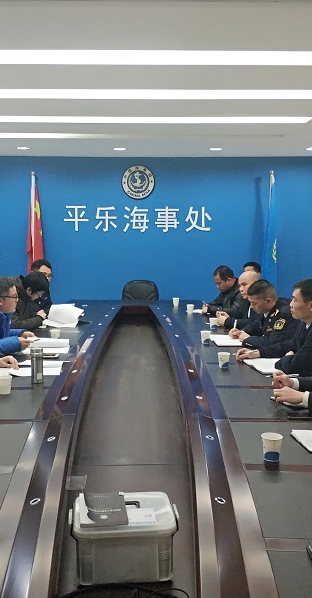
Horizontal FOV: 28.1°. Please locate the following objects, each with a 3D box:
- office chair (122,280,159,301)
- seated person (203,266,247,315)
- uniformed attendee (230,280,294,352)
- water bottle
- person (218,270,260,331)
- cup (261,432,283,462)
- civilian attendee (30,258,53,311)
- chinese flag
[{"bbox_3d":[-0.189,0.255,7.652,0.580,0.970,0.600,0,6,-1],"label":"office chair"},{"bbox_3d":[0.766,0.307,5.909,0.680,1.250,0.560,-1,6,-10],"label":"seated person"},{"bbox_3d":[0.859,0.473,4.500,0.700,1.230,0.570,0,6,-1],"label":"uniformed attendee"},{"bbox_3d":[-0.642,0.355,3.364,0.066,0.200,0.066,0,6,-1],"label":"water bottle"},{"bbox_3d":[0.750,0.381,5.319,0.700,1.240,0.520,0,6,-1],"label":"person"},{"bbox_3d":[0.415,0.531,2.227,0.075,0.088,0.075,0,6,0],"label":"cup"},{"bbox_3d":[-1.027,0.276,5.988,0.700,1.310,0.520,2,6,18],"label":"civilian attendee"},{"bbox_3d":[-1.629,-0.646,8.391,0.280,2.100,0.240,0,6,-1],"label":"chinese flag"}]

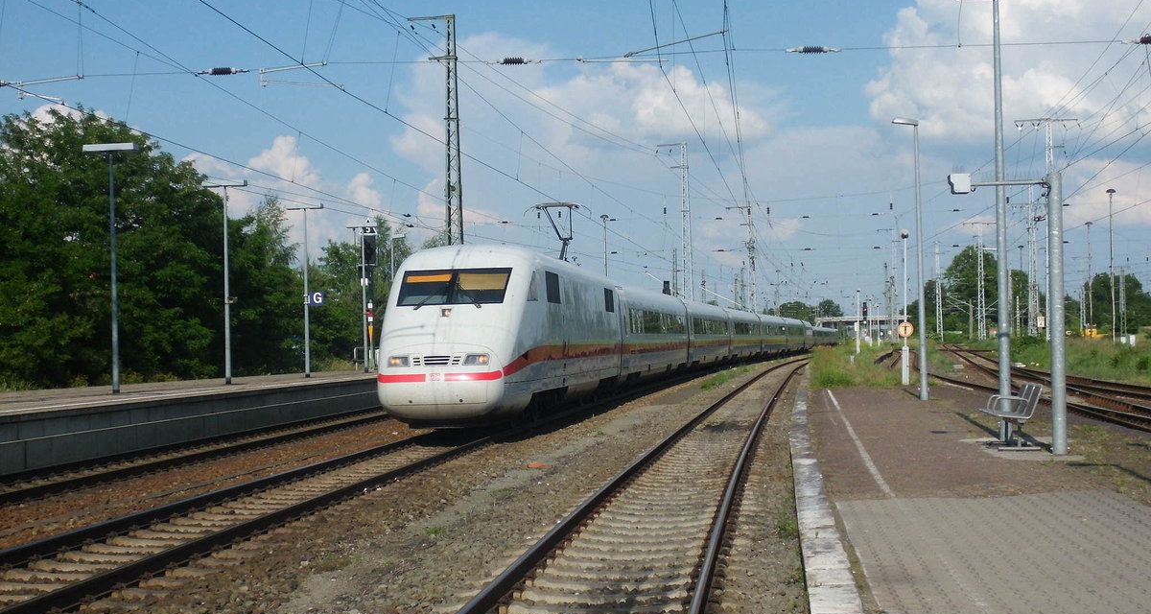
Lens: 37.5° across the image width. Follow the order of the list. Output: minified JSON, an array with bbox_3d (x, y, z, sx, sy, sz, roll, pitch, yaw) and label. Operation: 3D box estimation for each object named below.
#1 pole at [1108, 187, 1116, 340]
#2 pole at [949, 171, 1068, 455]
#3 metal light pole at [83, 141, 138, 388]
[{"bbox_3d":[38.690,-2.486,122.065,0.660,12.030,0.660,-2,-1,18],"label":"pole"},{"bbox_3d":[5.157,0.079,20.226,1.320,3.350,0.220,-1,-1,7],"label":"pole"},{"bbox_3d":[-11.300,-0.957,41.535,1.300,6.130,0.360,-1,-1,7],"label":"metal light pole"}]

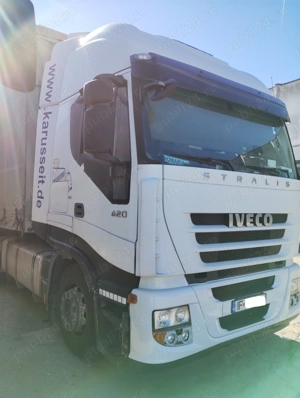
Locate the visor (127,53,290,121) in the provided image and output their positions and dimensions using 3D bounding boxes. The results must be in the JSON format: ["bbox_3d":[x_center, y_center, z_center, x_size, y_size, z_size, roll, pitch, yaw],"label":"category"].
[{"bbox_3d":[0.822,-1.075,3.383,2.320,0.260,0.290,2,-1,-37],"label":"visor"}]

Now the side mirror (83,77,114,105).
[{"bbox_3d":[-0.403,-0.845,2.544,0.230,0.175,0.130,2,-1,-25],"label":"side mirror"}]

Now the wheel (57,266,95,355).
[{"bbox_3d":[-0.722,1.174,3.548,0.310,1.000,1.000,2,-1,-37],"label":"wheel"}]

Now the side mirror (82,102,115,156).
[{"bbox_3d":[-0.402,-0.550,2.548,0.230,0.385,0.130,2,-1,-25],"label":"side mirror"}]

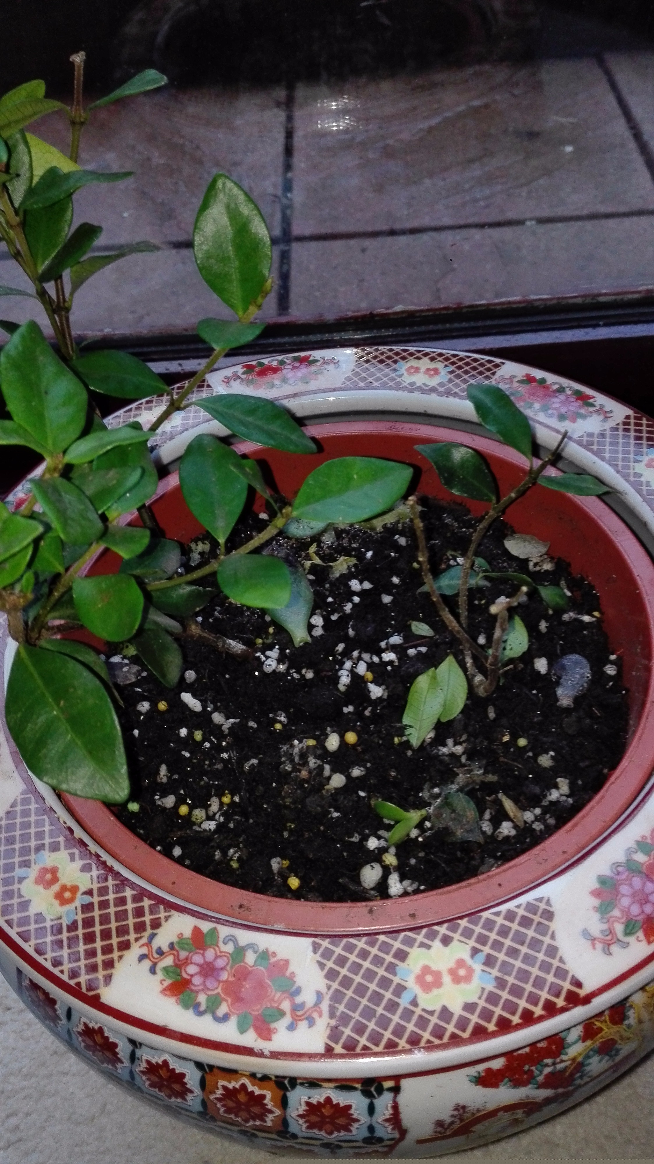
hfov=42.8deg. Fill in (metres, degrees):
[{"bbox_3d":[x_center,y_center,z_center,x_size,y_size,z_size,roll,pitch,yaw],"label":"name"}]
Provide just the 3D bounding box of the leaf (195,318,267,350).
[{"bbox_3d":[-0.034,-0.088,0.297,0.025,0.008,0.020,-2,57,3],"label":"leaf"}]

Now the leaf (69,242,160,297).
[{"bbox_3d":[-0.098,-0.145,0.385,0.048,0.011,0.017,-29,10,-6],"label":"leaf"}]

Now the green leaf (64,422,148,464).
[{"bbox_3d":[-0.072,-0.045,0.277,0.030,0.008,0.015,-24,50,-27],"label":"green leaf"}]

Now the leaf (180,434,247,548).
[{"bbox_3d":[-0.043,-0.035,0.312,0.025,0.009,0.043,-9,71,-6],"label":"leaf"}]

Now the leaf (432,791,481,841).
[{"bbox_3d":[0.044,0.079,0.280,0.015,0.005,0.019,-26,52,-16],"label":"leaf"}]

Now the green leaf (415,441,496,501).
[{"bbox_3d":[0.045,-0.039,0.292,0.034,0.007,0.017,34,93,8],"label":"green leaf"}]

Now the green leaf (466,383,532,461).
[{"bbox_3d":[0.076,-0.070,0.362,0.019,0.009,0.039,-37,83,-31],"label":"green leaf"}]

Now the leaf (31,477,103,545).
[{"bbox_3d":[-0.076,-0.021,0.245,0.016,0.008,0.023,-37,86,-15],"label":"leaf"}]

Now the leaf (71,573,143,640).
[{"bbox_3d":[-0.064,0.008,0.243,0.019,0.007,0.021,-35,83,-16],"label":"leaf"}]

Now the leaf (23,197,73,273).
[{"bbox_3d":[-0.129,-0.165,0.385,0.021,0.009,0.044,8,84,-10],"label":"leaf"}]

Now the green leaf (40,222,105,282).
[{"bbox_3d":[-0.080,-0.102,0.260,0.029,0.007,0.013,-27,55,25],"label":"green leaf"}]

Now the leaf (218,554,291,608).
[{"bbox_3d":[-0.026,0.000,0.303,0.031,0.010,0.021,21,49,17],"label":"leaf"}]

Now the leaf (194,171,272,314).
[{"bbox_3d":[-0.038,-0.136,0.335,0.029,0.009,0.056,-8,84,-4],"label":"leaf"}]

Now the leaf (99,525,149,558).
[{"bbox_3d":[-0.073,-0.015,0.305,0.020,0.008,0.016,9,37,6],"label":"leaf"}]

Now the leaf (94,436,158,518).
[{"bbox_3d":[-0.080,-0.044,0.335,0.024,0.009,0.038,11,68,-7],"label":"leaf"}]

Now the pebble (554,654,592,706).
[{"bbox_3d":[0.085,0.033,0.286,0.013,0.009,0.018,-1,48,6],"label":"pebble"}]

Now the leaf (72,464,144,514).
[{"bbox_3d":[-0.083,-0.035,0.315,0.028,0.009,0.020,13,40,-6],"label":"leaf"}]

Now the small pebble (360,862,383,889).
[{"bbox_3d":[0.013,0.087,0.248,0.007,0.006,0.008,-12,48,-4],"label":"small pebble"}]

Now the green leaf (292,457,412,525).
[{"bbox_3d":[0.009,-0.034,0.312,0.049,0.008,0.025,-23,51,-5],"label":"green leaf"}]

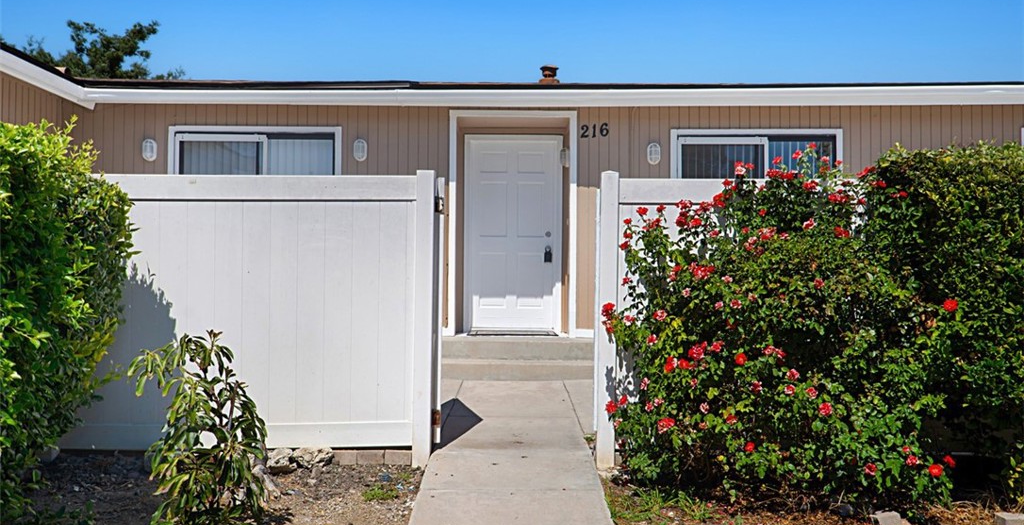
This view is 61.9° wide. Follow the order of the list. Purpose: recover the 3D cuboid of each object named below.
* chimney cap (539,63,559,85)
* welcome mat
[{"bbox_3d":[0.430,-2.200,10.000,0.230,0.240,0.230,0,0,0],"label":"chimney cap"},{"bbox_3d":[0.010,0.738,8.930,0.920,0.015,0.550,0,0,0],"label":"welcome mat"}]

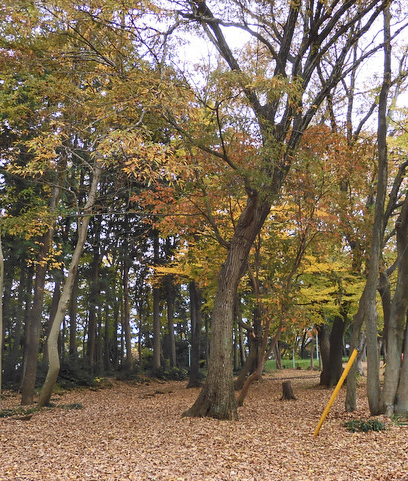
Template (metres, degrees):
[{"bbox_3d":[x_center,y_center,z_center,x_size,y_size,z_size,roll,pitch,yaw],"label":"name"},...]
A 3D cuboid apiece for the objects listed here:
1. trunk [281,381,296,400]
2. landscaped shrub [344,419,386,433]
[{"bbox_3d":[2.327,4.153,12.300,0.430,0.502,0.420,0,-12,0],"label":"trunk"},{"bbox_3d":[2.936,3.355,8.157,0.850,0.230,0.650,0,-12,0],"label":"landscaped shrub"}]

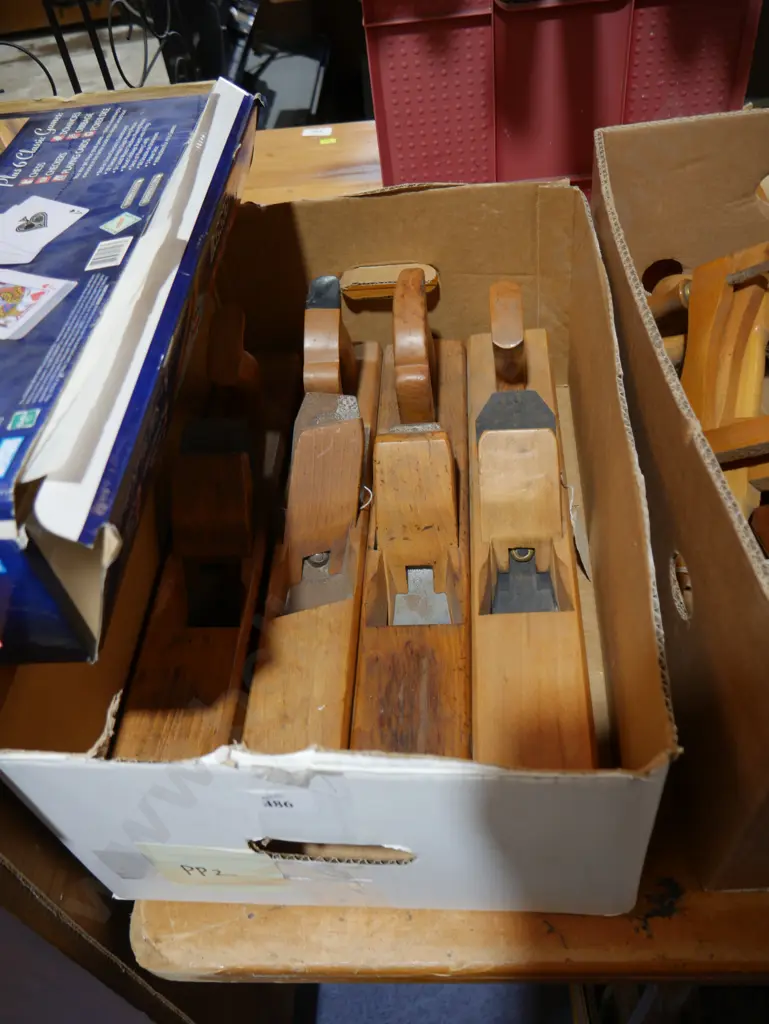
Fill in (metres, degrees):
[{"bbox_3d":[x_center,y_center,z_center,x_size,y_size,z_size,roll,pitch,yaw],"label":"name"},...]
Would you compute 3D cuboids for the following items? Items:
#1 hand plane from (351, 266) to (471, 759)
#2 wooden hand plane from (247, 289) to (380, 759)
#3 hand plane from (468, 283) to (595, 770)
[{"bbox_3d":[0.025,0.005,0.607,0.073,0.157,0.440,-1,49,6],"label":"hand plane"},{"bbox_3d":[-0.049,0.004,0.620,0.068,0.154,0.440,-1,49,6],"label":"wooden hand plane"},{"bbox_3d":[0.100,0.001,0.611,0.073,0.141,0.440,-1,49,6],"label":"hand plane"}]

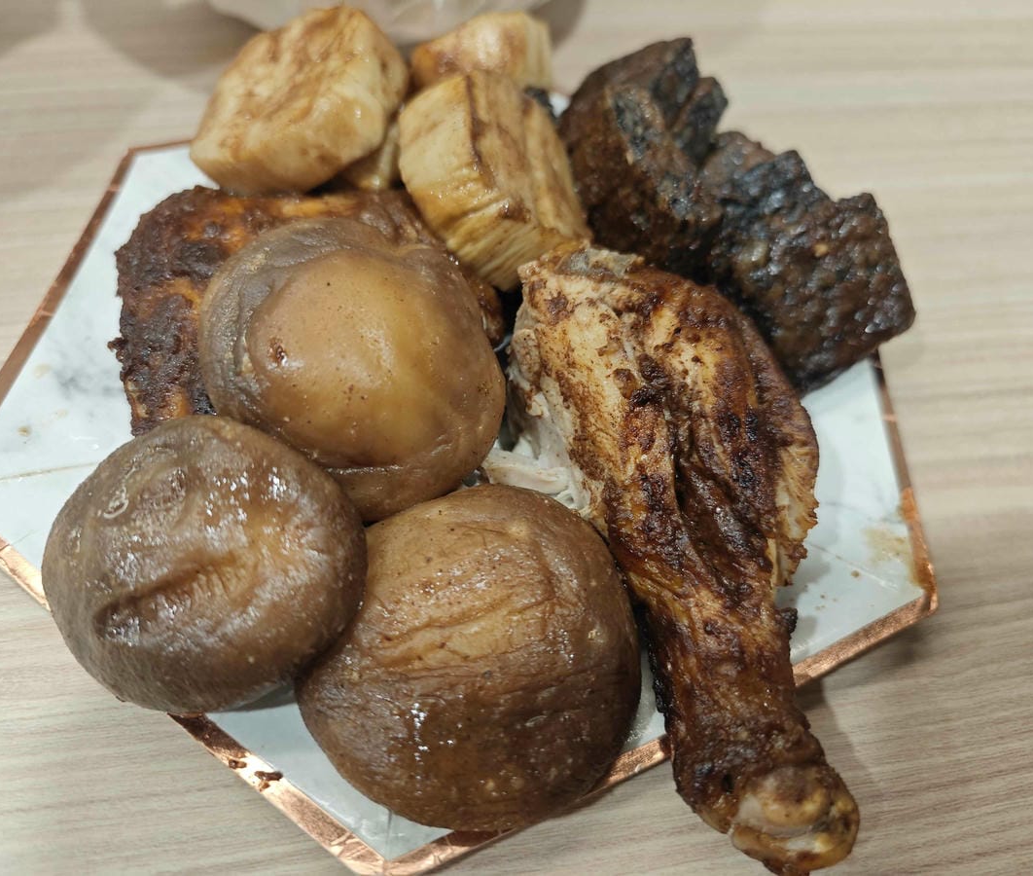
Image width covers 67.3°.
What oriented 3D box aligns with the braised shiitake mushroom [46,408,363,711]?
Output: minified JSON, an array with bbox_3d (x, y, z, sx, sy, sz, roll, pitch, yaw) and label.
[{"bbox_3d":[-0.056,0.019,0.140,0.056,0.034,0.056,4,59,-6],"label":"braised shiitake mushroom"}]

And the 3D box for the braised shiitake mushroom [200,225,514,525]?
[{"bbox_3d":[-0.032,-0.016,0.155,0.063,0.031,0.063,2,79,-9],"label":"braised shiitake mushroom"}]

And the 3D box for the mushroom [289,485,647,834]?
[{"bbox_3d":[-0.008,0.035,0.138,0.062,0.035,0.062,2,57,-3],"label":"mushroom"}]

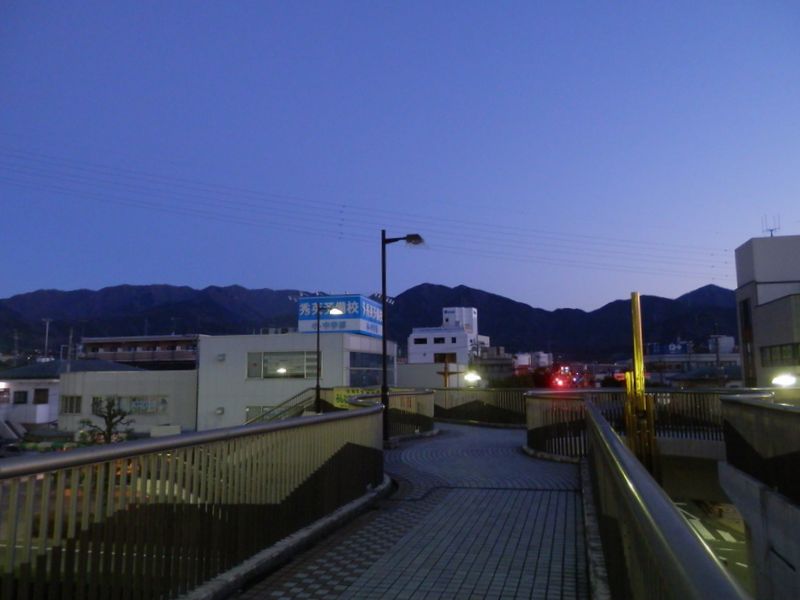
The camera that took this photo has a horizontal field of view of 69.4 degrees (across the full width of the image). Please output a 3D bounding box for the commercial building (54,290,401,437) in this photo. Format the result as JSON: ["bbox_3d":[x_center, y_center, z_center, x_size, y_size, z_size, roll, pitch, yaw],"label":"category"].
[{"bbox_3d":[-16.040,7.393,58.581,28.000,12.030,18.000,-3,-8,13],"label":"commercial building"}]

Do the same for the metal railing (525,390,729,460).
[{"bbox_3d":[4.842,2.566,12.560,4.200,1.200,2.200,-3,-8,17],"label":"metal railing"}]

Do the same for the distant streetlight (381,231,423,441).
[{"bbox_3d":[0.056,0.766,13.739,0.950,5.030,0.260,-2,-8,8],"label":"distant streetlight"}]

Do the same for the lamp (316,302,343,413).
[{"bbox_3d":[-3.168,2.492,25.300,0.950,4.770,0.280,-2,-8,8],"label":"lamp"}]

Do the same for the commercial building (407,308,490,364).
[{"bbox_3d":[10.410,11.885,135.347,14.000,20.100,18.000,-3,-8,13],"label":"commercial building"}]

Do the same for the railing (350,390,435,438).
[{"bbox_3d":[0.124,2.774,13.551,0.600,1.180,4.400,-4,-8,21],"label":"railing"}]

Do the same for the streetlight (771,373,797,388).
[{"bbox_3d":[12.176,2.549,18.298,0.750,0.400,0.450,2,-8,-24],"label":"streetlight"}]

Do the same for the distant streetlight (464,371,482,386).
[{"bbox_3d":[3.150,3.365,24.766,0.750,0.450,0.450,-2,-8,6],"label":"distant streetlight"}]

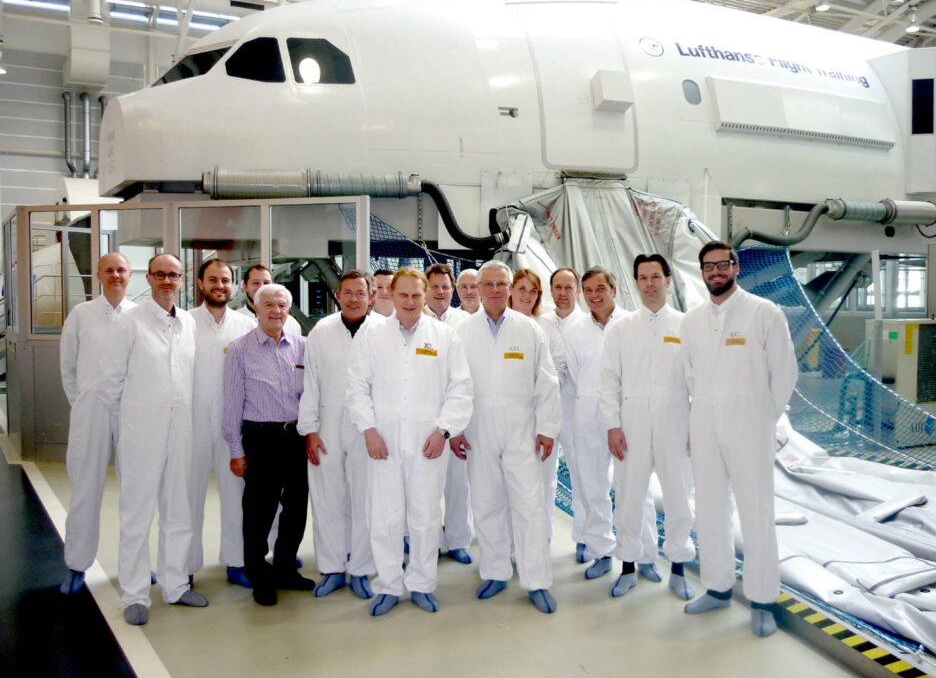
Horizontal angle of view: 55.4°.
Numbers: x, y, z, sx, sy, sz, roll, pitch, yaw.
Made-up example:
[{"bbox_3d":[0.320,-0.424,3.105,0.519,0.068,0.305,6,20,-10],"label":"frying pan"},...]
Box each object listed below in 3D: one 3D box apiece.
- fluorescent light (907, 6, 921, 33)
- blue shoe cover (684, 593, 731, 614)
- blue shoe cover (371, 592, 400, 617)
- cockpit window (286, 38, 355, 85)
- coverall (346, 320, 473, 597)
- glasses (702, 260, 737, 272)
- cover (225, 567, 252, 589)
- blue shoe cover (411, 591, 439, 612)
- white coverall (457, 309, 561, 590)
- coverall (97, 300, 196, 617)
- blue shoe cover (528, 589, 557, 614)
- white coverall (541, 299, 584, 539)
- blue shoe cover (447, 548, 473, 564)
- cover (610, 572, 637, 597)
[{"bbox_3d":[14.479,-10.351,29.000,0.450,0.750,0.450,0,1,0],"label":"fluorescent light"},{"bbox_3d":[1.216,1.319,4.507,0.280,0.095,0.110,-1,2,-28],"label":"blue shoe cover"},{"bbox_3d":[-0.426,1.312,4.569,0.108,0.115,0.285,0,2,12],"label":"blue shoe cover"},{"bbox_3d":[-1.527,-2.892,9.300,0.700,0.580,0.060,0,-21,-2],"label":"cockpit window"},{"bbox_3d":[-0.303,0.608,4.620,0.630,1.430,0.400,0,1,-4],"label":"coverall"},{"bbox_3d":[1.266,-0.363,4.458,0.145,0.048,0.145,-2,3,32],"label":"glasses"},{"bbox_3d":[-1.231,1.298,4.941,0.108,0.115,0.285,-1,3,-30],"label":"cover"},{"bbox_3d":[-0.221,1.310,4.609,0.108,0.115,0.285,-1,2,-17],"label":"blue shoe cover"},{"bbox_3d":[0.202,0.564,4.705,0.570,1.460,0.360,0,2,3],"label":"white coverall"},{"bbox_3d":[-1.634,0.584,4.550,0.540,1.530,0.380,-1,2,-35],"label":"coverall"},{"bbox_3d":[0.386,1.343,4.682,0.110,0.105,0.280,-1,3,-20],"label":"blue shoe cover"},{"bbox_3d":[0.606,0.530,5.600,0.560,1.470,0.320,1,3,6],"label":"white coverall"},{"bbox_3d":[-0.062,1.298,5.491,0.110,0.105,0.280,-1,3,-30],"label":"blue shoe cover"},{"bbox_3d":[0.851,1.315,4.831,0.110,0.090,0.280,1,2,33],"label":"cover"}]

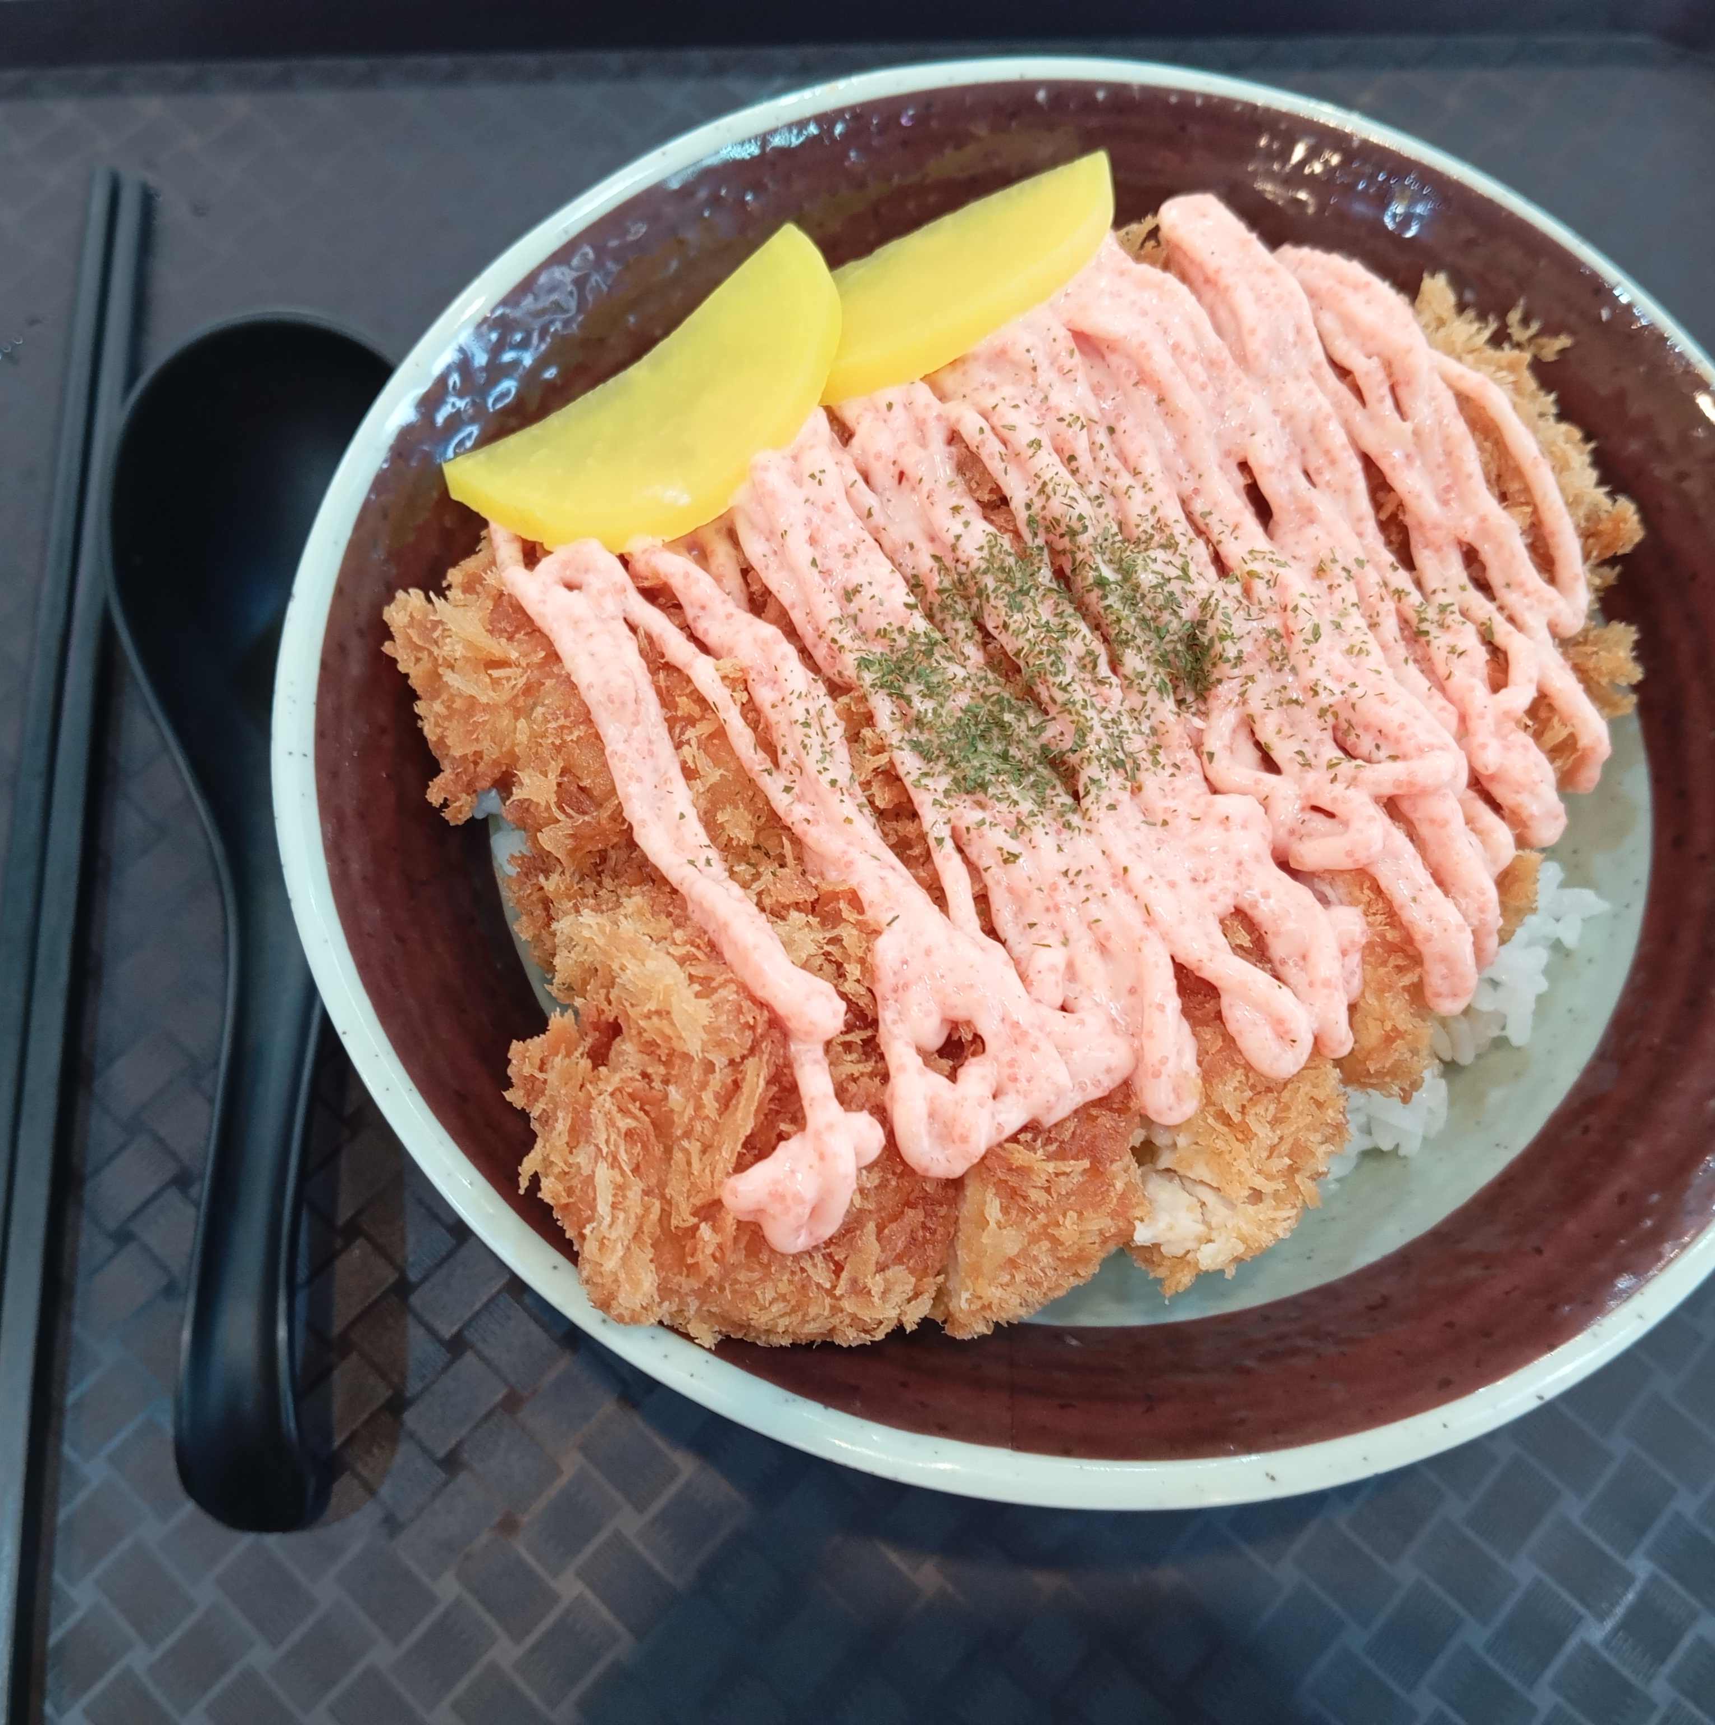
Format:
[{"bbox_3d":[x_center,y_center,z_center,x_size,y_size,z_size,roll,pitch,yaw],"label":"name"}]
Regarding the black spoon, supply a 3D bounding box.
[{"bbox_3d":[-0.084,-0.001,0.268,0.051,0.033,0.186,-5,68,-2],"label":"black spoon"}]

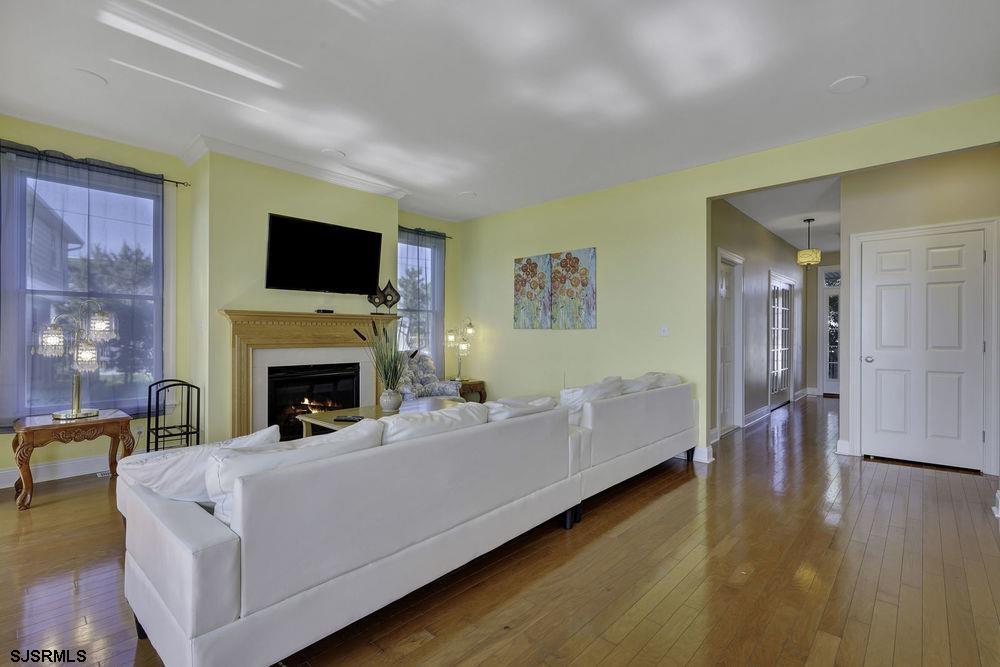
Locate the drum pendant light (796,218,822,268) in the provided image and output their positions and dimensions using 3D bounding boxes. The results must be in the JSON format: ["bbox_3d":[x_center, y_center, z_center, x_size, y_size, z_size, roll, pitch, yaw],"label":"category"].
[{"bbox_3d":[4.189,-1.215,6.023,0.280,0.660,0.280,0,0,43],"label":"drum pendant light"}]

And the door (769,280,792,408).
[{"bbox_3d":[4.608,0.180,7.325,0.045,2.030,1.470,0,0,43],"label":"door"}]

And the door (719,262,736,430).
[{"bbox_3d":[2.716,0.177,5.384,0.040,2.030,0.810,0,0,43],"label":"door"}]

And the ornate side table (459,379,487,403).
[{"bbox_3d":[-0.571,0.884,5.819,0.520,0.530,0.580,1,0,43],"label":"ornate side table"}]

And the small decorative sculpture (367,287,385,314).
[{"bbox_3d":[-1.326,-0.355,4.822,0.070,0.320,0.215,1,0,43],"label":"small decorative sculpture"}]

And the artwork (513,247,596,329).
[{"bbox_3d":[0.629,-0.501,5.335,1.210,0.900,0.030,0,0,43],"label":"artwork"}]

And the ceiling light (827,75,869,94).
[{"bbox_3d":[2.195,-1.572,2.803,0.200,0.030,0.200,0,0,43],"label":"ceiling light"}]

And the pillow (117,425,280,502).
[{"bbox_3d":[-1.213,0.530,1.833,0.560,0.180,0.430,0,25,-47],"label":"pillow"}]

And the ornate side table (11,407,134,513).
[{"bbox_3d":[-3.078,0.881,3.215,0.510,0.535,0.590,1,0,43],"label":"ornate side table"}]

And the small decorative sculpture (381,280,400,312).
[{"bbox_3d":[-1.225,-0.388,4.960,0.070,0.390,0.250,1,0,43],"label":"small decorative sculpture"}]

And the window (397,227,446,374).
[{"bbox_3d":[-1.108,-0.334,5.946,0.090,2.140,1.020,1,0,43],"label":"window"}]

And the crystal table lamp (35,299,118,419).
[{"bbox_3d":[-3.199,0.186,3.359,0.420,0.910,0.460,0,0,43],"label":"crystal table lamp"}]

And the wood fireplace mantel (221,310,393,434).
[{"bbox_3d":[-1.764,0.480,4.390,0.190,1.340,1.740,1,0,43],"label":"wood fireplace mantel"}]

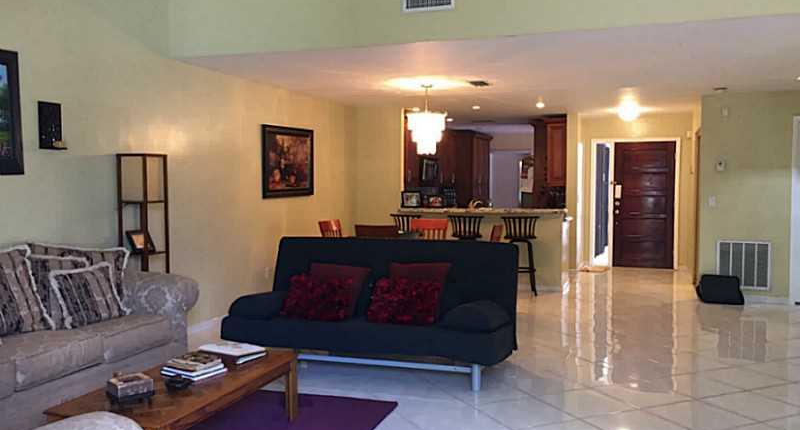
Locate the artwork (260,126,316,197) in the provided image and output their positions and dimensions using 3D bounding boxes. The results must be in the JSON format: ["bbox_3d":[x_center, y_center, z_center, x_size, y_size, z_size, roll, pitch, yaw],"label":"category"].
[{"bbox_3d":[-1.253,-0.603,7.681,0.040,0.785,1.240,1,3,18],"label":"artwork"}]

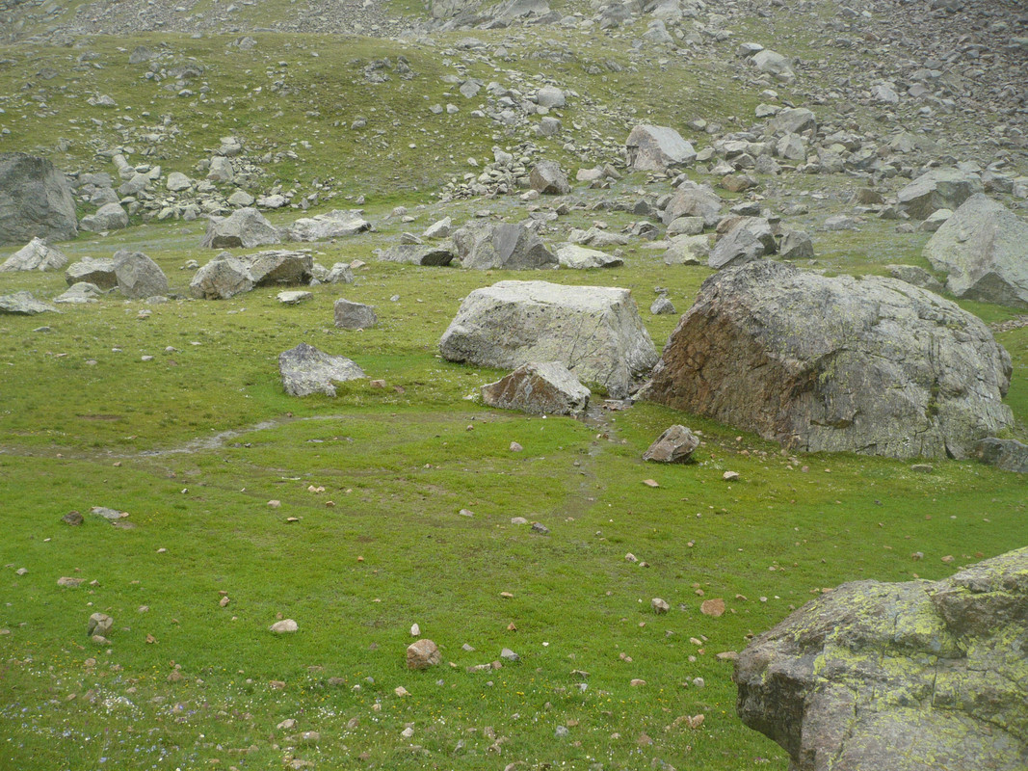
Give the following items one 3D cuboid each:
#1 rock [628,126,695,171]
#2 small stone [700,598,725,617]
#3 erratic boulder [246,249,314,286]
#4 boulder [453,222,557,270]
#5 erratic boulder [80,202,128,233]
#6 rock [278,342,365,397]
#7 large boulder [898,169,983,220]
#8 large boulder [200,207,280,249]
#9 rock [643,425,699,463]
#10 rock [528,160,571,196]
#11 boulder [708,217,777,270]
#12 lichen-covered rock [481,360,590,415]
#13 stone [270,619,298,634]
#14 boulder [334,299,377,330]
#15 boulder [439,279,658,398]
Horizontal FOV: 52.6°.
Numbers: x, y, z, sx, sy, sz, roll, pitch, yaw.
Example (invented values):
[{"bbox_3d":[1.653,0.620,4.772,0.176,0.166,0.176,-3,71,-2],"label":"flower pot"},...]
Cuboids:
[{"bbox_3d":[6.221,-10.073,43.905,2.922,1.897,2.361,2,14,8],"label":"rock"},{"bbox_3d":[1.518,1.674,7.929,0.183,0.115,0.150,3,14,11],"label":"small stone"},{"bbox_3d":[-5.211,-2.652,22.932,1.420,0.708,1.094,-3,14,-12],"label":"erratic boulder"},{"bbox_3d":[-0.231,-3.772,27.921,2.787,1.139,1.812,0,13,0],"label":"boulder"},{"bbox_3d":[-13.232,-5.424,33.463,1.466,0.893,1.265,-5,15,-21],"label":"erratic boulder"},{"bbox_3d":[-2.882,-0.267,15.560,1.248,0.693,0.936,0,13,0],"label":"rock"},{"bbox_3d":[15.428,-7.007,37.675,2.835,1.793,2.551,6,15,24],"label":"large boulder"},{"bbox_3d":[-7.846,-4.550,29.646,2.132,1.082,1.656,-4,14,-14],"label":"large boulder"},{"bbox_3d":[1.776,0.612,11.687,0.629,0.358,0.510,2,14,9],"label":"rock"},{"bbox_3d":[1.569,-9.134,45.647,1.738,1.439,1.477,6,15,24],"label":"rock"},{"bbox_3d":[5.645,-3.544,25.527,1.628,1.204,1.419,3,14,12],"label":"boulder"},{"bbox_3d":[0.283,-0.035,13.788,1.428,0.596,0.928,0,14,1],"label":"lichen-covered rock"},{"bbox_3d":[-1.695,1.759,7.662,0.203,0.079,0.146,-3,14,-13],"label":"stone"},{"bbox_3d":[-2.953,-1.345,19.233,0.759,0.505,0.577,-2,14,-9],"label":"boulder"},{"bbox_3d":[0.556,-0.863,16.530,3.257,1.400,2.605,7,15,27],"label":"boulder"}]

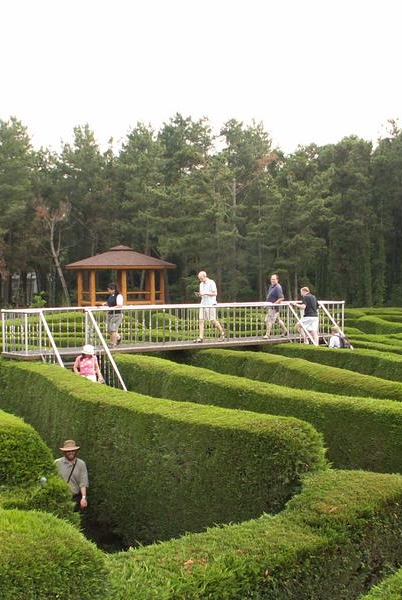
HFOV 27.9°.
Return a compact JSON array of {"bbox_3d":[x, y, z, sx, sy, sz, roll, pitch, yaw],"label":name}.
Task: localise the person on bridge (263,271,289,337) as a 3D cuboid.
[{"bbox_3d":[2.080,0.169,22.547,0.680,1.750,0.520,-1,3,-28],"label":"person on bridge"}]

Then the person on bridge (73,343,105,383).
[{"bbox_3d":[-2.404,1.745,17.451,0.560,1.540,0.420,-1,3,-18],"label":"person on bridge"}]

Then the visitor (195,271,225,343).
[{"bbox_3d":[0.224,0.204,21.268,0.780,1.790,0.520,-1,3,-28],"label":"visitor"}]

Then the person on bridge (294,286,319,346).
[{"bbox_3d":[2.872,0.548,22.120,0.600,1.700,0.520,2,3,41],"label":"person on bridge"}]

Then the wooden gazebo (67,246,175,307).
[{"bbox_3d":[-4.253,-1.036,42.995,5.700,3.750,5.700,0,2,2],"label":"wooden gazebo"}]

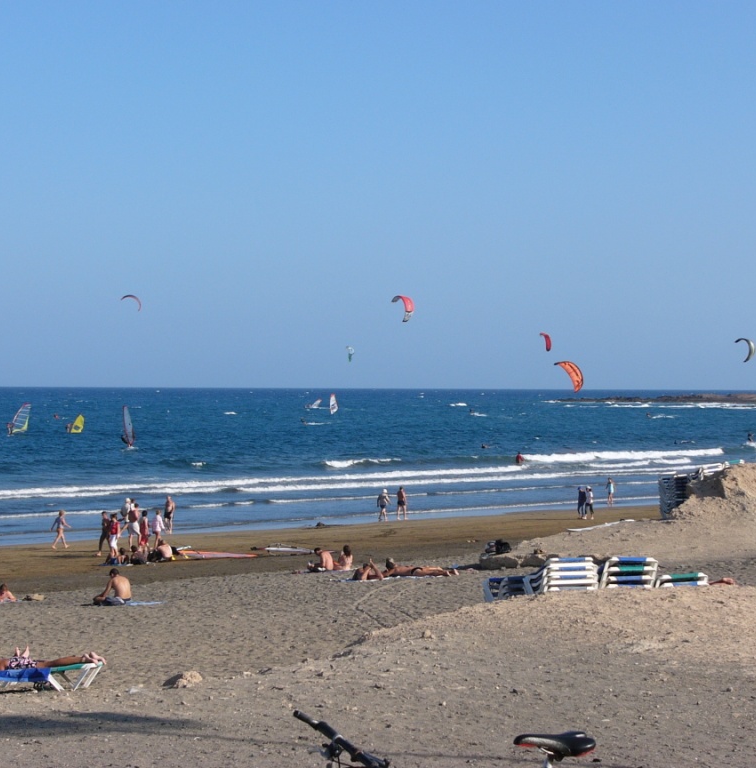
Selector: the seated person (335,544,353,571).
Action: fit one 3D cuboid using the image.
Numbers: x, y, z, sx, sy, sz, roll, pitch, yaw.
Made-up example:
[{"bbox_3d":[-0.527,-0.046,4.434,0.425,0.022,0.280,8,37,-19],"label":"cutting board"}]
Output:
[{"bbox_3d":[-1.129,5.595,72.500,0.520,0.800,0.750,0,0,-18],"label":"seated person"}]

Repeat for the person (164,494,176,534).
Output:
[{"bbox_3d":[-9.553,6.026,103.500,0.550,1.750,0.450,0,0,30],"label":"person"}]

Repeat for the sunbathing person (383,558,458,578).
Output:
[{"bbox_3d":[1.190,5.033,61.500,1.920,0.420,0.550,0,0,3],"label":"sunbathing person"}]

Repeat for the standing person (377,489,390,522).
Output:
[{"bbox_3d":[0.299,6.254,116.000,0.600,1.670,0.550,0,0,-44],"label":"standing person"}]

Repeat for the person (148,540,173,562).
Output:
[{"bbox_3d":[-7.649,5.828,78.700,0.780,0.760,0.580,0,0,44],"label":"person"}]

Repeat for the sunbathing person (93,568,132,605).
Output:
[{"bbox_3d":[-6.672,5.114,56.500,0.820,0.880,0.650,0,0,41],"label":"sunbathing person"}]

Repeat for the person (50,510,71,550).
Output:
[{"bbox_3d":[-13.395,6.157,95.000,0.750,1.630,0.480,0,0,-28],"label":"person"}]

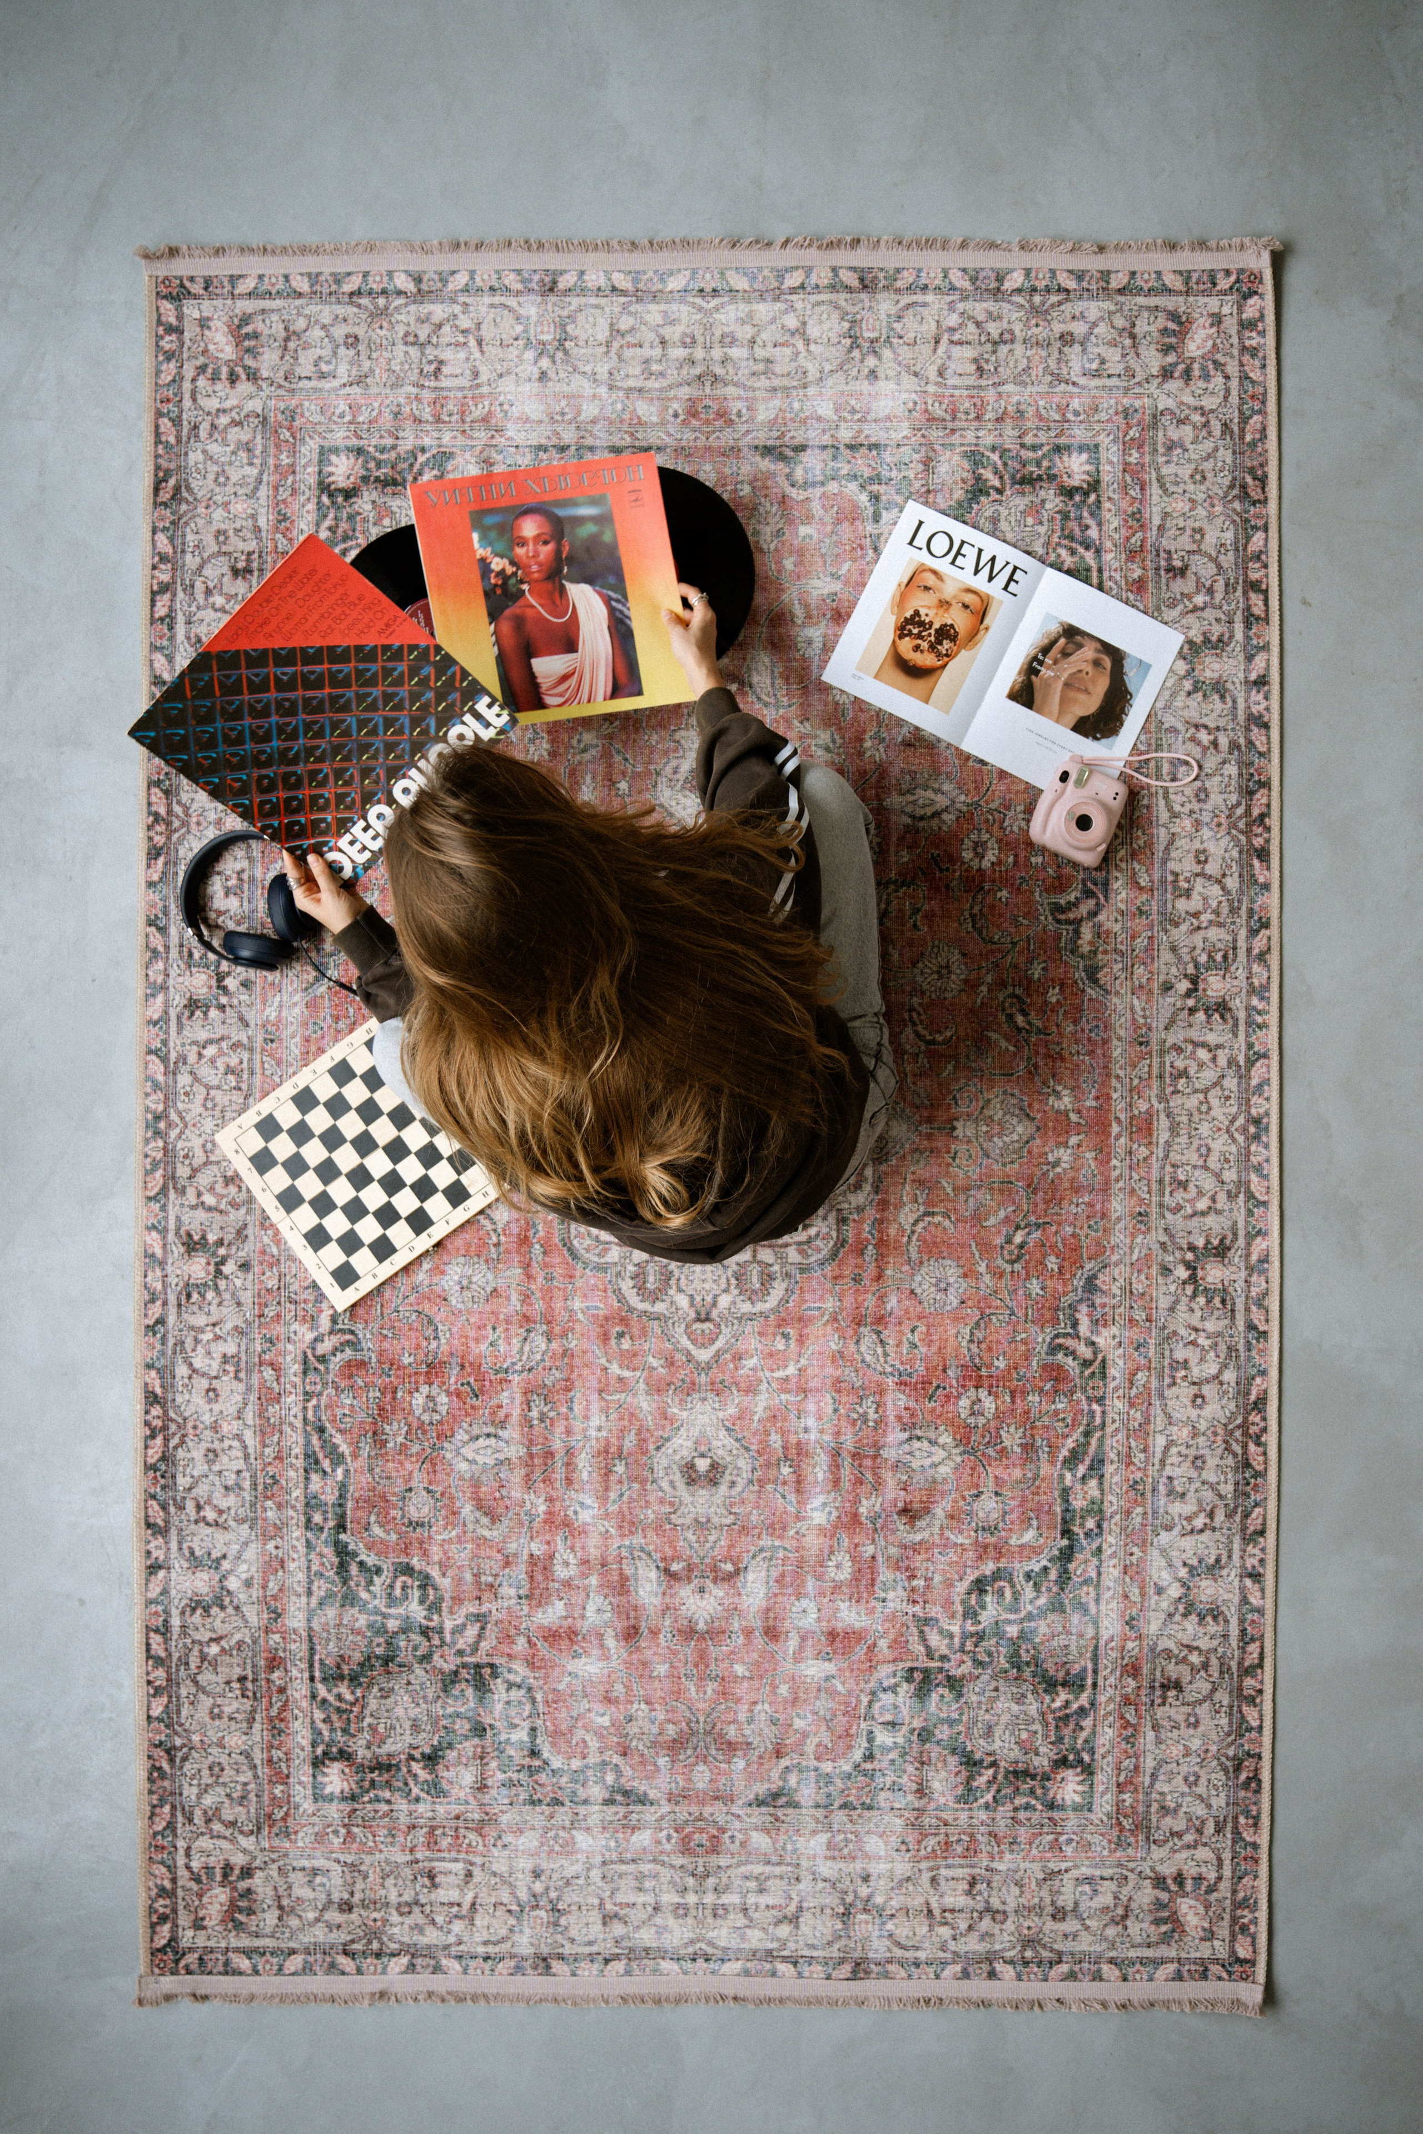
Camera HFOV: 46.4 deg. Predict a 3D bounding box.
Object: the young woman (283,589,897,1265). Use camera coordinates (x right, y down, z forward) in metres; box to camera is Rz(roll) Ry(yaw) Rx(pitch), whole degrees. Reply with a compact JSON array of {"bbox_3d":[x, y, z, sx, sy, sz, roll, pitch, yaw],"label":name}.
[{"bbox_3d":[-0.084,-0.132,1.853,0.720,0.780,0.750,-27,90,1],"label":"young woman"}]

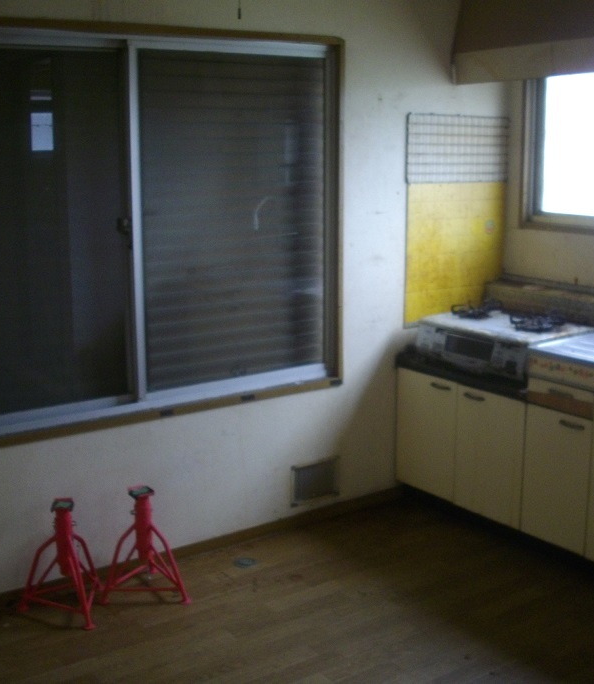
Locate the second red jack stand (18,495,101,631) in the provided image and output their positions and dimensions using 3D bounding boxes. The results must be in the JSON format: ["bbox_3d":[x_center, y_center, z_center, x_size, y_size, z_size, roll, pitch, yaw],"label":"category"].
[{"bbox_3d":[-0.728,0.710,3.157,0.310,0.385,0.275,-9,14,-35],"label":"second red jack stand"}]

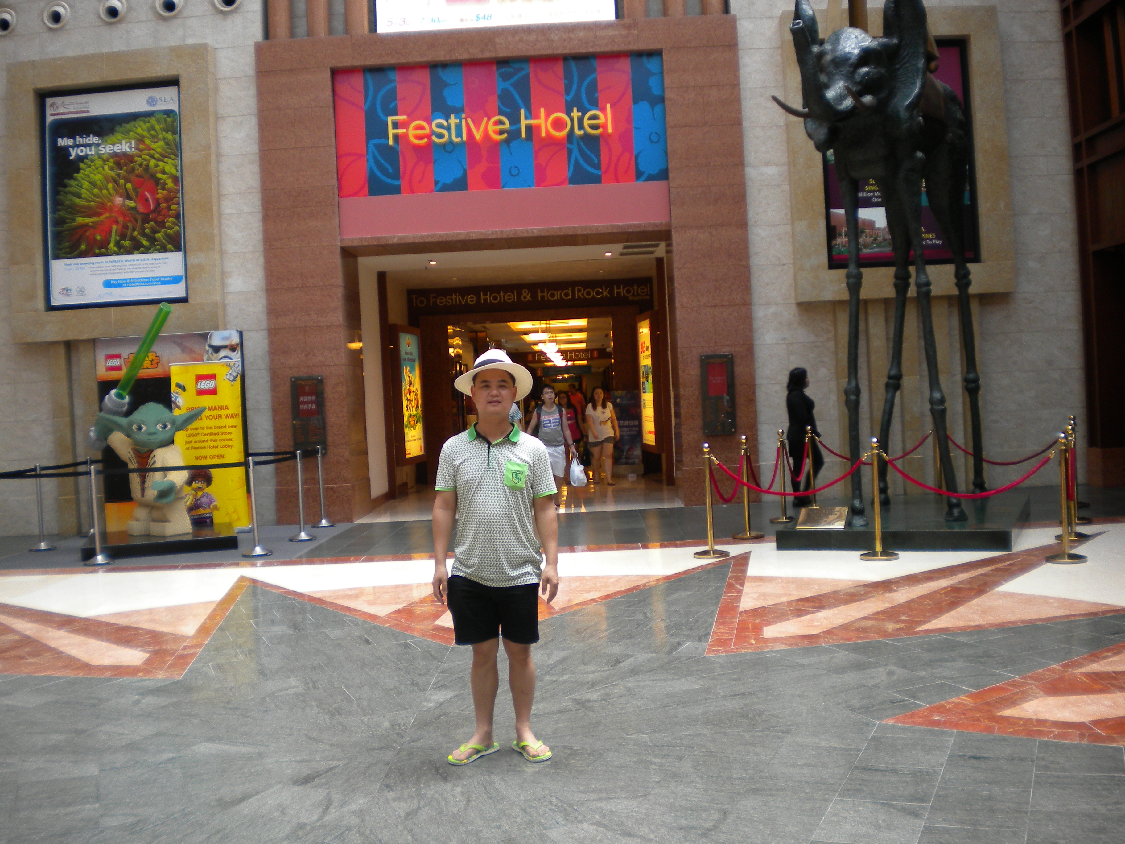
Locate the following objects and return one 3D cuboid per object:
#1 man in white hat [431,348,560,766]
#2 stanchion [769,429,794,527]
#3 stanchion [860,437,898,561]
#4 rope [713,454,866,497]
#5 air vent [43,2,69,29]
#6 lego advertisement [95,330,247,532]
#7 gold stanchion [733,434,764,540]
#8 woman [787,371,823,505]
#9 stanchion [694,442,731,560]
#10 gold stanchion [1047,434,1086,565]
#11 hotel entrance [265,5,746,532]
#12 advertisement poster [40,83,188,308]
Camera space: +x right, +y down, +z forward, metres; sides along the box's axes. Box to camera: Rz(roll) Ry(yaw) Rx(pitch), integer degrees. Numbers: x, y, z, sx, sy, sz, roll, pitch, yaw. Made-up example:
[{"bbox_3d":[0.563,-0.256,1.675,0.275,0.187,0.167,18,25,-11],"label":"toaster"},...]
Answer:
[{"bbox_3d":[-0.282,0.548,4.772,0.530,1.706,0.360,-3,1,0],"label":"man in white hat"},{"bbox_3d":[2.389,0.585,12.403,0.310,1.005,0.310,-3,1,0],"label":"stanchion"},{"bbox_3d":[2.585,0.627,9.342,0.325,0.986,0.325,-3,1,2],"label":"stanchion"},{"bbox_3d":[1.914,0.457,9.629,1.299,0.354,0.050,-2,1,24],"label":"rope"},{"bbox_3d":[-6.507,-5.220,14.607,0.350,0.350,0.170,-3,1,2],"label":"air vent"},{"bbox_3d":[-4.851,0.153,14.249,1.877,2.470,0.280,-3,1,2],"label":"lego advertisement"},{"bbox_3d":[1.816,0.636,11.212,0.320,1.005,0.320,-3,1,0],"label":"gold stanchion"},{"bbox_3d":[2.979,0.179,13.971,0.440,1.692,0.460,-3,1,-6],"label":"woman"},{"bbox_3d":[1.305,0.689,10.105,0.325,1.005,0.325,-3,1,0],"label":"stanchion"},{"bbox_3d":[3.943,0.589,8.934,0.325,1.005,0.325,-3,1,0],"label":"gold stanchion"},{"bbox_3d":[-0.694,-1.895,14.904,6.115,6.125,1.200,-3,1,2],"label":"hotel entrance"},{"bbox_3d":[-5.707,-2.876,14.511,1.772,2.758,0.080,-3,1,3],"label":"advertisement poster"}]

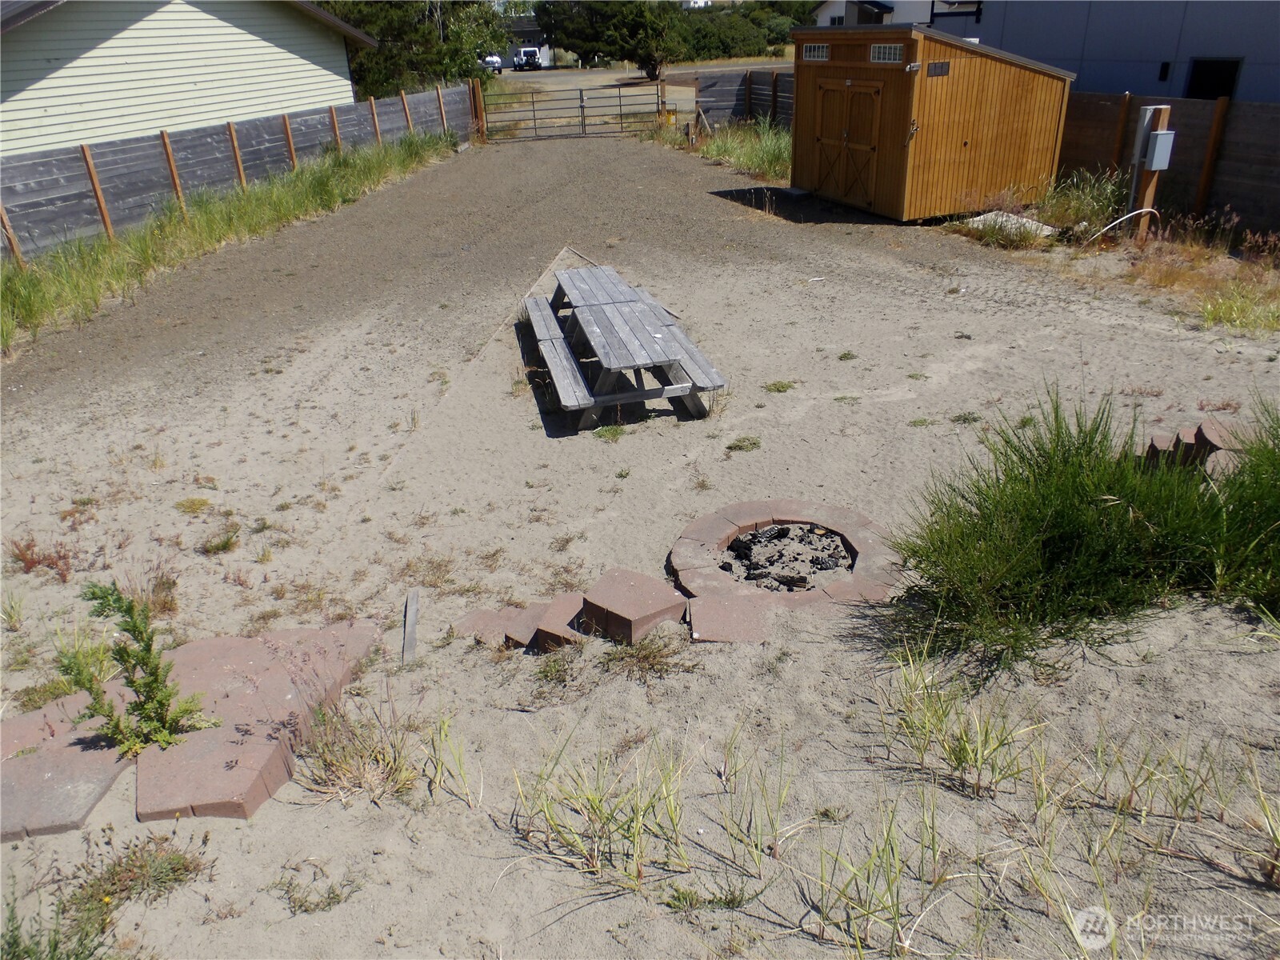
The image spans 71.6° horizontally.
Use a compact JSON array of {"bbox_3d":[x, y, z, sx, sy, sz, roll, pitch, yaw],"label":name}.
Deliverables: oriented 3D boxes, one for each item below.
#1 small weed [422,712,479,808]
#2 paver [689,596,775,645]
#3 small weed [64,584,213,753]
[{"bbox_3d":[-0.603,0.896,2.833,0.165,0.319,0.134,-11,28,-15],"label":"small weed"},{"bbox_3d":[0.544,0.868,5.212,0.440,0.120,0.400,-1,27,6],"label":"paver"},{"bbox_3d":[-2.093,0.768,3.705,0.554,0.669,0.443,-23,33,-33],"label":"small weed"}]

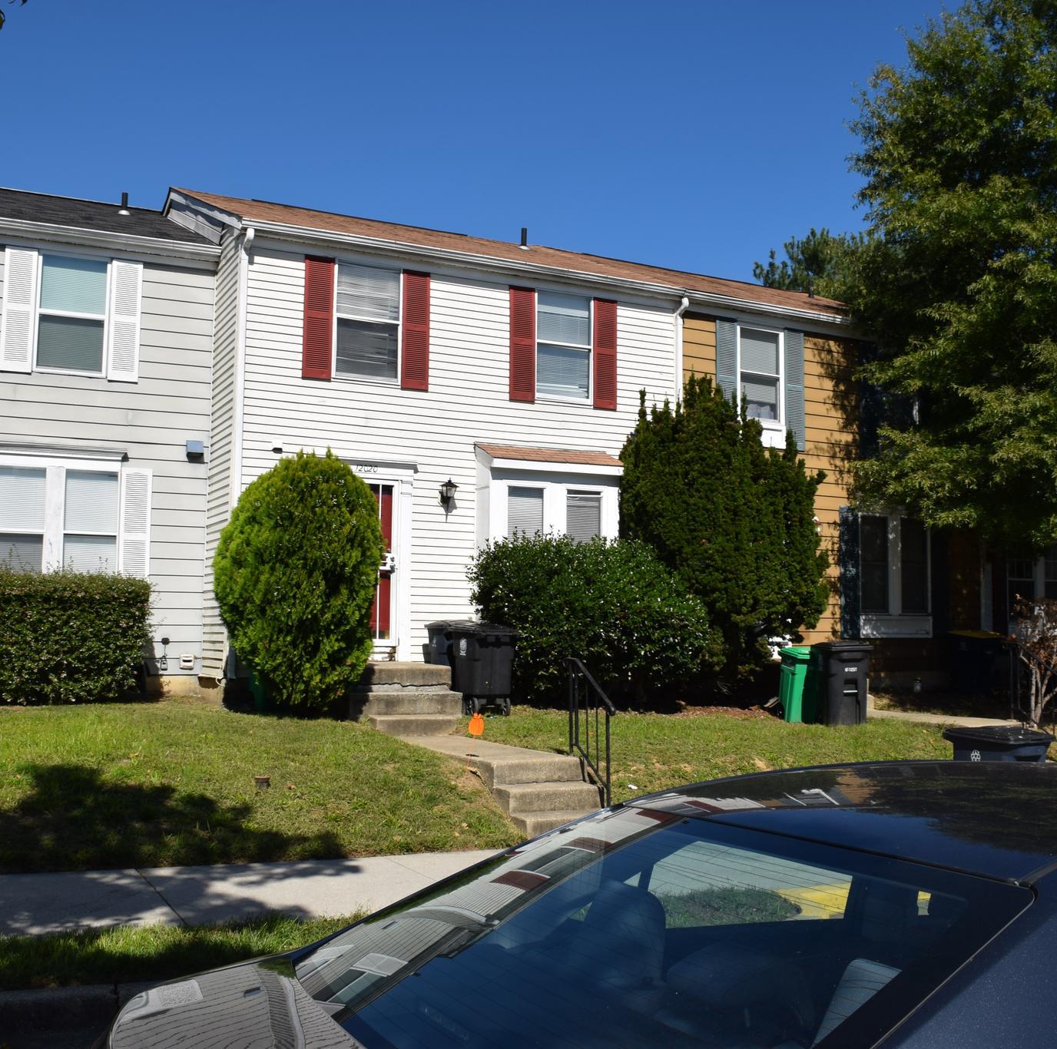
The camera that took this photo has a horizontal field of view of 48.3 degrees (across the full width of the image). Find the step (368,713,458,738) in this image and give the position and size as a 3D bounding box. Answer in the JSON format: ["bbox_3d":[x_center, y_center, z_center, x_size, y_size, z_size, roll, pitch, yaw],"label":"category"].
[{"bbox_3d":[-1.278,2.211,12.901,0.890,0.200,0.330,3,-6,-25],"label":"step"}]

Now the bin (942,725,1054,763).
[{"bbox_3d":[3.706,2.173,9.300,0.560,1.050,0.650,4,-7,-33],"label":"bin"}]

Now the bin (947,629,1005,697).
[{"bbox_3d":[6.802,2.077,17.948,0.610,1.030,0.690,3,-6,-27],"label":"bin"}]

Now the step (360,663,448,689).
[{"bbox_3d":[-1.618,1.769,13.734,1.230,0.250,0.850,3,-6,-25],"label":"step"}]

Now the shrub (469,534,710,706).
[{"bbox_3d":[0.851,1.204,14.462,3.000,2.100,1.700,3,-6,-25],"label":"shrub"}]

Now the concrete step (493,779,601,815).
[{"bbox_3d":[0.143,2.235,9.616,0.850,0.170,0.380,3,-6,-25],"label":"concrete step"}]

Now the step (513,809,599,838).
[{"bbox_3d":[0.296,2.369,9.276,0.850,0.170,0.370,3,-6,-25],"label":"step"}]

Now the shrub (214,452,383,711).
[{"bbox_3d":[-2.436,0.619,12.675,1.750,2.750,1.700,3,-6,-25],"label":"shrub"}]

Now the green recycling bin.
[{"bbox_3d":[3.618,2.092,15.400,0.500,0.980,0.580,1,-6,-10],"label":"green recycling bin"}]

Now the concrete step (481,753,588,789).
[{"bbox_3d":[0.035,2.220,10.637,0.870,0.220,0.330,3,-6,-25],"label":"concrete step"}]

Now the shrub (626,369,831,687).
[{"bbox_3d":[2.521,0.263,15.067,2.600,4.100,2.300,3,-6,-25],"label":"shrub"}]

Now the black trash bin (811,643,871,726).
[{"bbox_3d":[4.067,1.996,15.250,0.620,1.060,0.700,2,-6,-14],"label":"black trash bin"}]

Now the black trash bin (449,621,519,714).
[{"bbox_3d":[-0.527,1.644,13.850,0.640,1.070,0.700,4,-6,-33],"label":"black trash bin"}]

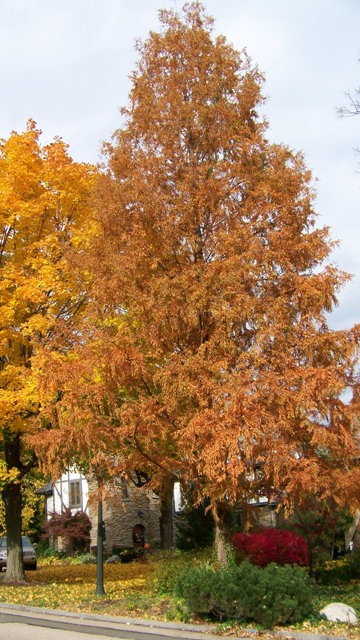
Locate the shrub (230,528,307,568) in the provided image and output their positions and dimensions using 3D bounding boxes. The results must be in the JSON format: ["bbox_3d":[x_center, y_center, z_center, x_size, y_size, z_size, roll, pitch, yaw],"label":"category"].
[{"bbox_3d":[3.085,7.953,22.440,2.650,1.370,2.100,-4,-19,6],"label":"shrub"}]

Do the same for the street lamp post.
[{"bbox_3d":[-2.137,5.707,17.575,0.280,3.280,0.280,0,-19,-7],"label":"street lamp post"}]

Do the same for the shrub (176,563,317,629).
[{"bbox_3d":[1.107,4.819,11.521,2.400,1.003,1.900,-3,-18,4],"label":"shrub"}]

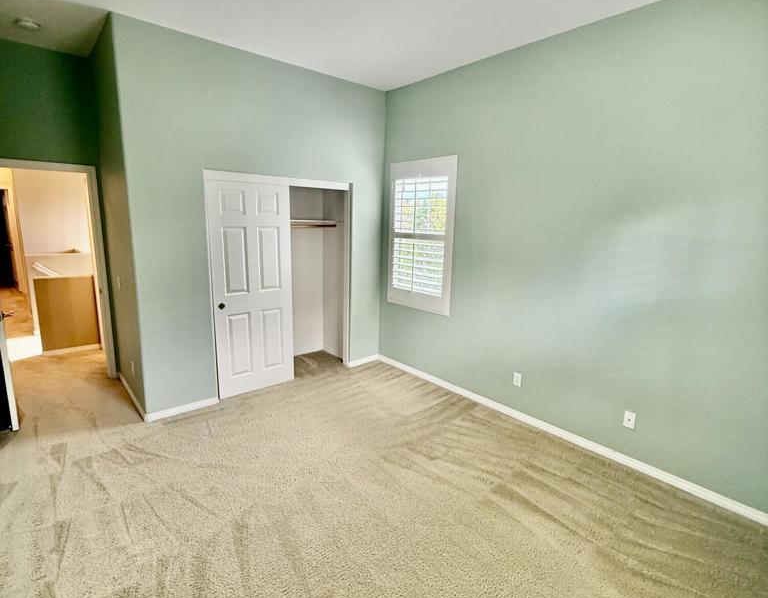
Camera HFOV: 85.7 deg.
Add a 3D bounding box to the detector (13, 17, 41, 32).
[{"bbox_3d":[-2.628,-2.018,3.054,0.148,0.045,0.148,-8,14,-40],"label":"detector"}]

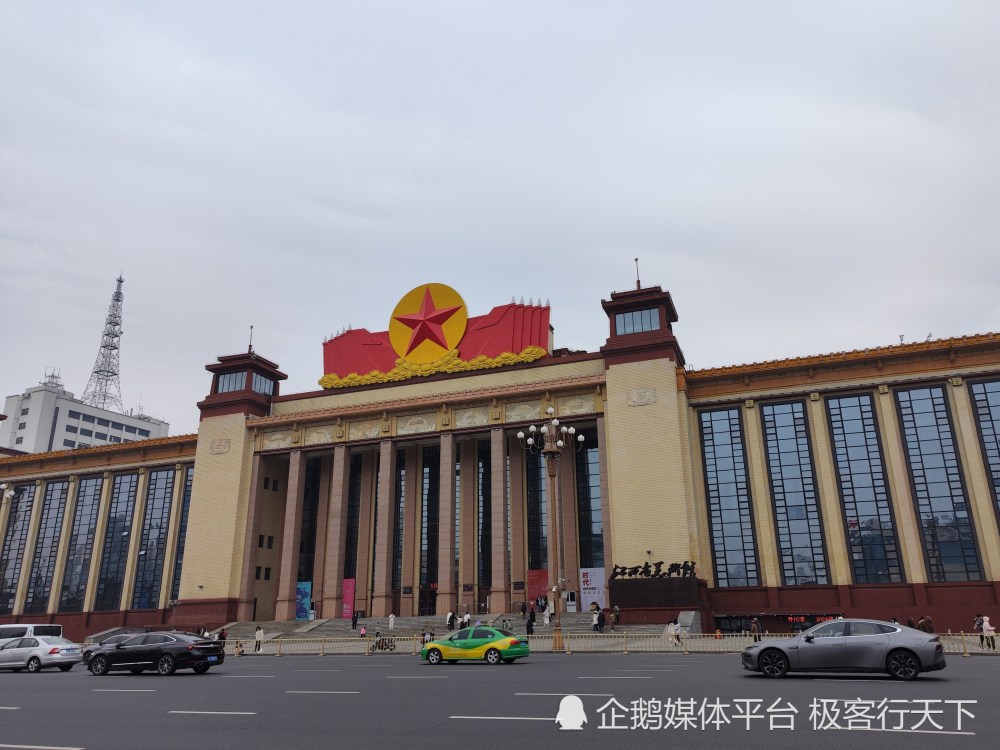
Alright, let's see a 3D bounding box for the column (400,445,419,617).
[{"bbox_3d":[-10.711,18.370,83.529,1.500,20.145,0.800,-8,-20,19],"label":"column"}]

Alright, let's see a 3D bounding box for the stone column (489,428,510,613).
[{"bbox_3d":[0.055,14.620,70.897,1.450,18.379,1.450,-7,-20,18],"label":"stone column"}]

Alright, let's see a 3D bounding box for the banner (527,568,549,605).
[{"bbox_3d":[4.337,23.473,75.920,2.518,4.075,0.120,-8,-20,19],"label":"banner"}]

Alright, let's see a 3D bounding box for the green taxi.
[{"bbox_3d":[-1.104,12.018,30.893,4.500,1.470,1.760,-7,-20,18],"label":"green taxi"}]

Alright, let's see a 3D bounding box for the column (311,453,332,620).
[{"bbox_3d":[-22.751,20.017,88.443,1.400,20.156,1.200,-7,-20,18],"label":"column"}]

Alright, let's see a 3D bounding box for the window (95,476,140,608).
[{"bbox_3d":[-49.576,21.140,89.618,4.100,17.684,0.300,-7,-20,18],"label":"window"}]

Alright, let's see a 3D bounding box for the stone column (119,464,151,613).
[{"bbox_3d":[-47.533,21.336,90.427,1.200,18.133,0.900,-7,-20,18],"label":"stone column"}]

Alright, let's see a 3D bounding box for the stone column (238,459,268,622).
[{"bbox_3d":[-28.302,18.548,79.672,1.250,18.414,1.300,-7,-20,18],"label":"stone column"}]

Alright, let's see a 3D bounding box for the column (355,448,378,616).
[{"bbox_3d":[-16.420,19.183,85.468,1.500,20.107,0.800,-8,-20,19],"label":"column"}]

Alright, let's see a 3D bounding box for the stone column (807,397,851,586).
[{"bbox_3d":[30.813,10.598,65.049,1.429,17.541,0.900,-8,-20,19],"label":"stone column"}]

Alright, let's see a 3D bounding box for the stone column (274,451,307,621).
[{"bbox_3d":[-23.366,17.889,78.205,1.450,18.569,1.450,-7,-20,18],"label":"stone column"}]

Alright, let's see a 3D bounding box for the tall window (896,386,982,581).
[{"bbox_3d":[39.372,9.431,62.462,4.169,17.556,0.300,-8,-20,19],"label":"tall window"}]

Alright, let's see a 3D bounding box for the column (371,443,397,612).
[{"bbox_3d":[-12.281,16.341,74.747,1.450,18.459,1.450,-7,-20,18],"label":"column"}]

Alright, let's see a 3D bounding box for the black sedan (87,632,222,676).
[{"bbox_3d":[-12.800,10.305,25.700,4.930,1.460,1.860,-6,-20,16],"label":"black sedan"}]

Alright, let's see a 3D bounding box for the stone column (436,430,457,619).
[{"bbox_3d":[-5.445,15.348,72.627,1.450,18.503,1.450,-7,-20,18],"label":"stone column"}]

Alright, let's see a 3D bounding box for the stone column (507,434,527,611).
[{"bbox_3d":[1.992,15.971,76.297,1.400,18.835,1.200,-7,-20,18],"label":"stone column"}]

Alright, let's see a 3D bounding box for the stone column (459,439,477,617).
[{"bbox_3d":[-3.835,17.583,82.290,1.400,20.502,1.200,-7,-20,18],"label":"stone column"}]

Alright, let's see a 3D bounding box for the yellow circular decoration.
[{"bbox_3d":[-8.502,-6.064,82.440,10.000,10.000,1.000,-7,-20,18],"label":"yellow circular decoration"}]

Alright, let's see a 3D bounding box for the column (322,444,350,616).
[{"bbox_3d":[-18.783,18.073,80.715,1.600,19.480,1.450,-8,-20,19],"label":"column"}]

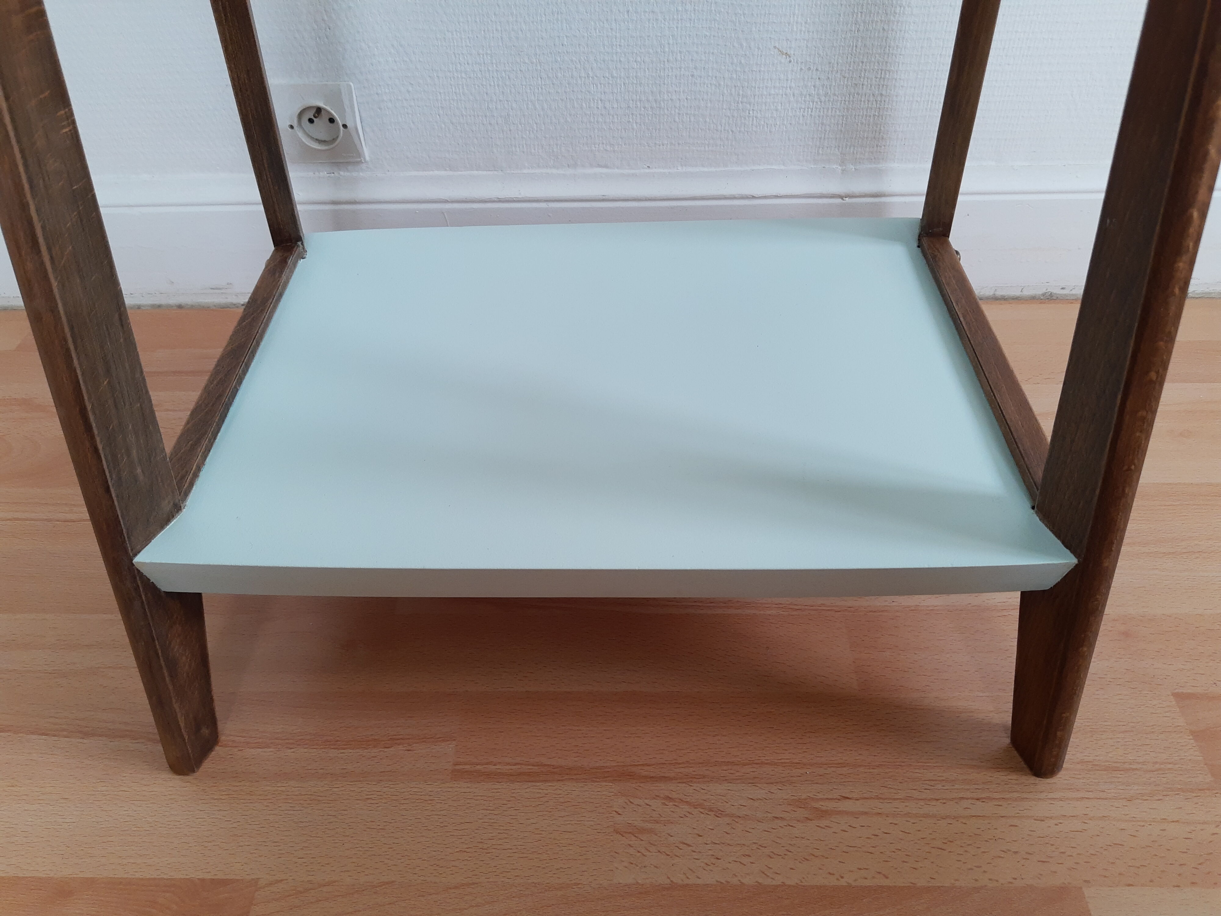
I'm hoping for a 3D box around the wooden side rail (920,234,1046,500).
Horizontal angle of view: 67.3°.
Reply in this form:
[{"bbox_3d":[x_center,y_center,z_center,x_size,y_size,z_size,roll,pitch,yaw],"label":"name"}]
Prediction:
[{"bbox_3d":[0.245,-0.063,0.605,0.020,0.028,0.265,-1,45,1],"label":"wooden side rail"}]

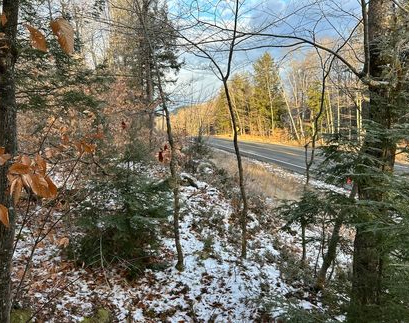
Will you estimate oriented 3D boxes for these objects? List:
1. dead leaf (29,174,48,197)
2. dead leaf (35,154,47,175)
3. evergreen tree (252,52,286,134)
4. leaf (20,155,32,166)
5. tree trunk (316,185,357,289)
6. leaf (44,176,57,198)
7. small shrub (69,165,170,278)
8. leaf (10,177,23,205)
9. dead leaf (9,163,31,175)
[{"bbox_3d":[-0.523,0.076,1.020,0.057,0.069,0.040,0,6,0],"label":"dead leaf"},{"bbox_3d":[-0.534,0.010,1.060,0.039,0.066,0.030,0,6,0],"label":"dead leaf"},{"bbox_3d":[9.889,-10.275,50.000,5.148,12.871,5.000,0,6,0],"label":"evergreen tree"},{"bbox_3d":[-0.597,-0.003,1.080,0.040,0.040,0.030,0,6,0],"label":"leaf"},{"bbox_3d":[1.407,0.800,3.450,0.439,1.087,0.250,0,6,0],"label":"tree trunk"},{"bbox_3d":[-0.493,0.081,1.030,0.051,0.073,0.035,0,6,0],"label":"leaf"},{"bbox_3d":[-1.051,0.723,4.000,1.150,1.276,1.100,0,6,0],"label":"small shrub"},{"bbox_3d":[-0.593,0.091,1.020,0.044,0.088,0.035,0,6,0],"label":"leaf"},{"bbox_3d":[-0.580,0.022,1.020,0.069,0.038,0.040,0,6,0],"label":"dead leaf"}]

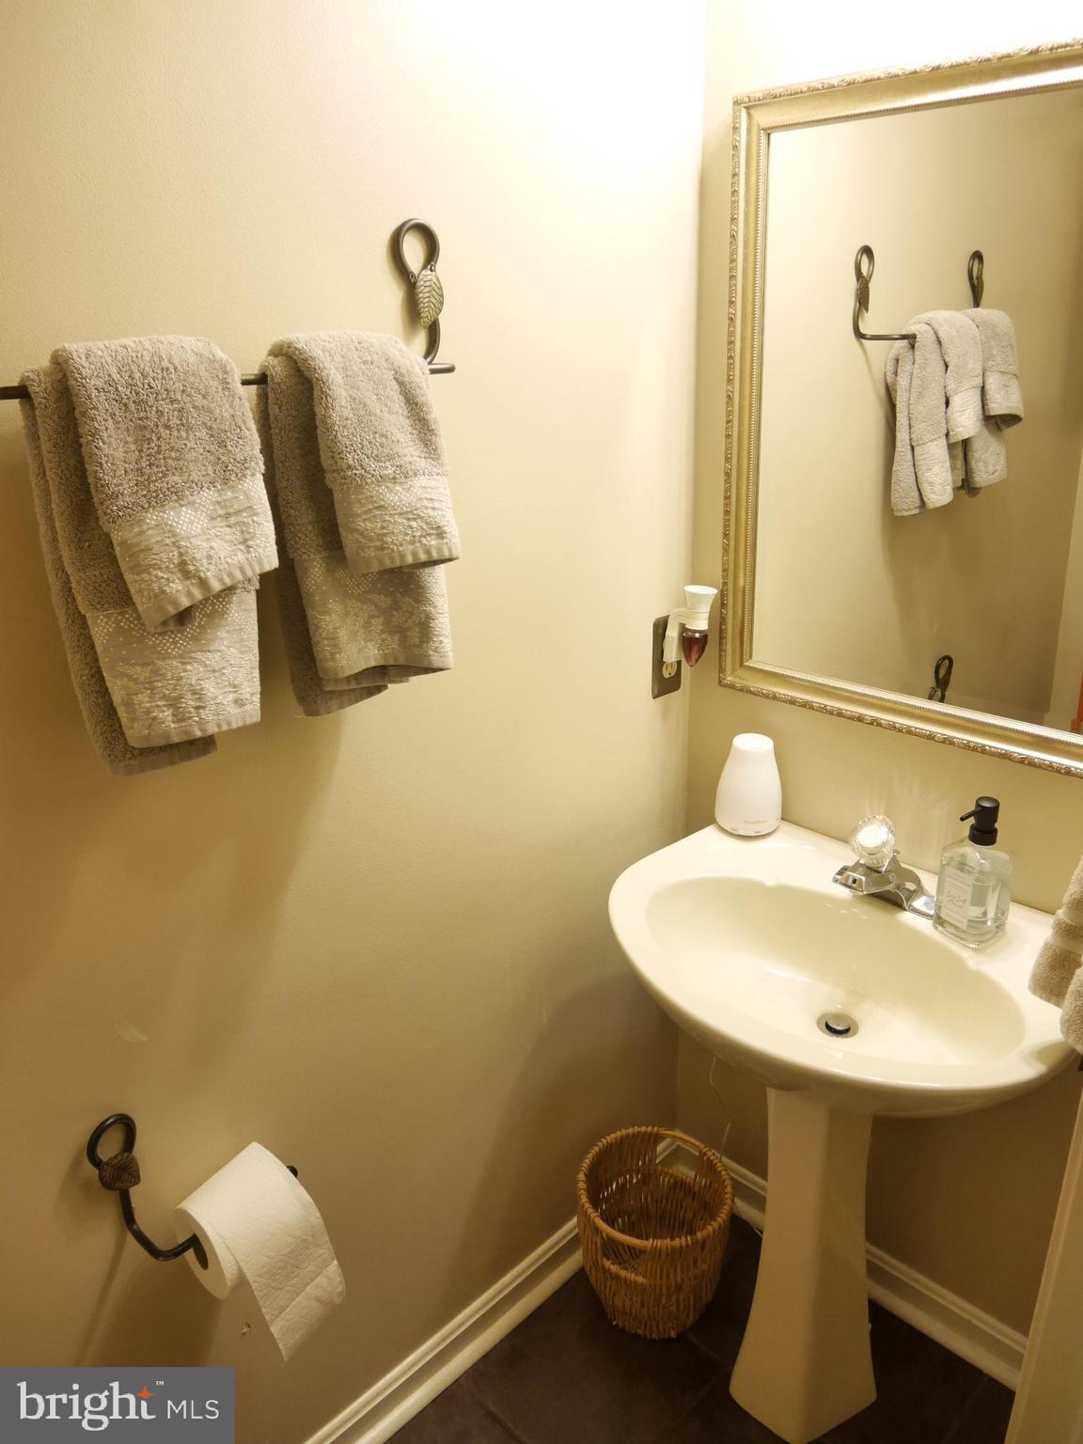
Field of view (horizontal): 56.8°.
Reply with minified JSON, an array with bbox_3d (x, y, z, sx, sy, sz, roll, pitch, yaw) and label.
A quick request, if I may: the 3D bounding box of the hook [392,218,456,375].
[{"bbox_3d":[-0.096,-0.428,1.005,0.095,0.150,0.075,18,28,42],"label":"hook"}]

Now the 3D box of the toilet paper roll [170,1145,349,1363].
[{"bbox_3d":[-0.301,0.554,1.063,0.108,0.195,0.112,18,28,42],"label":"toilet paper roll"}]

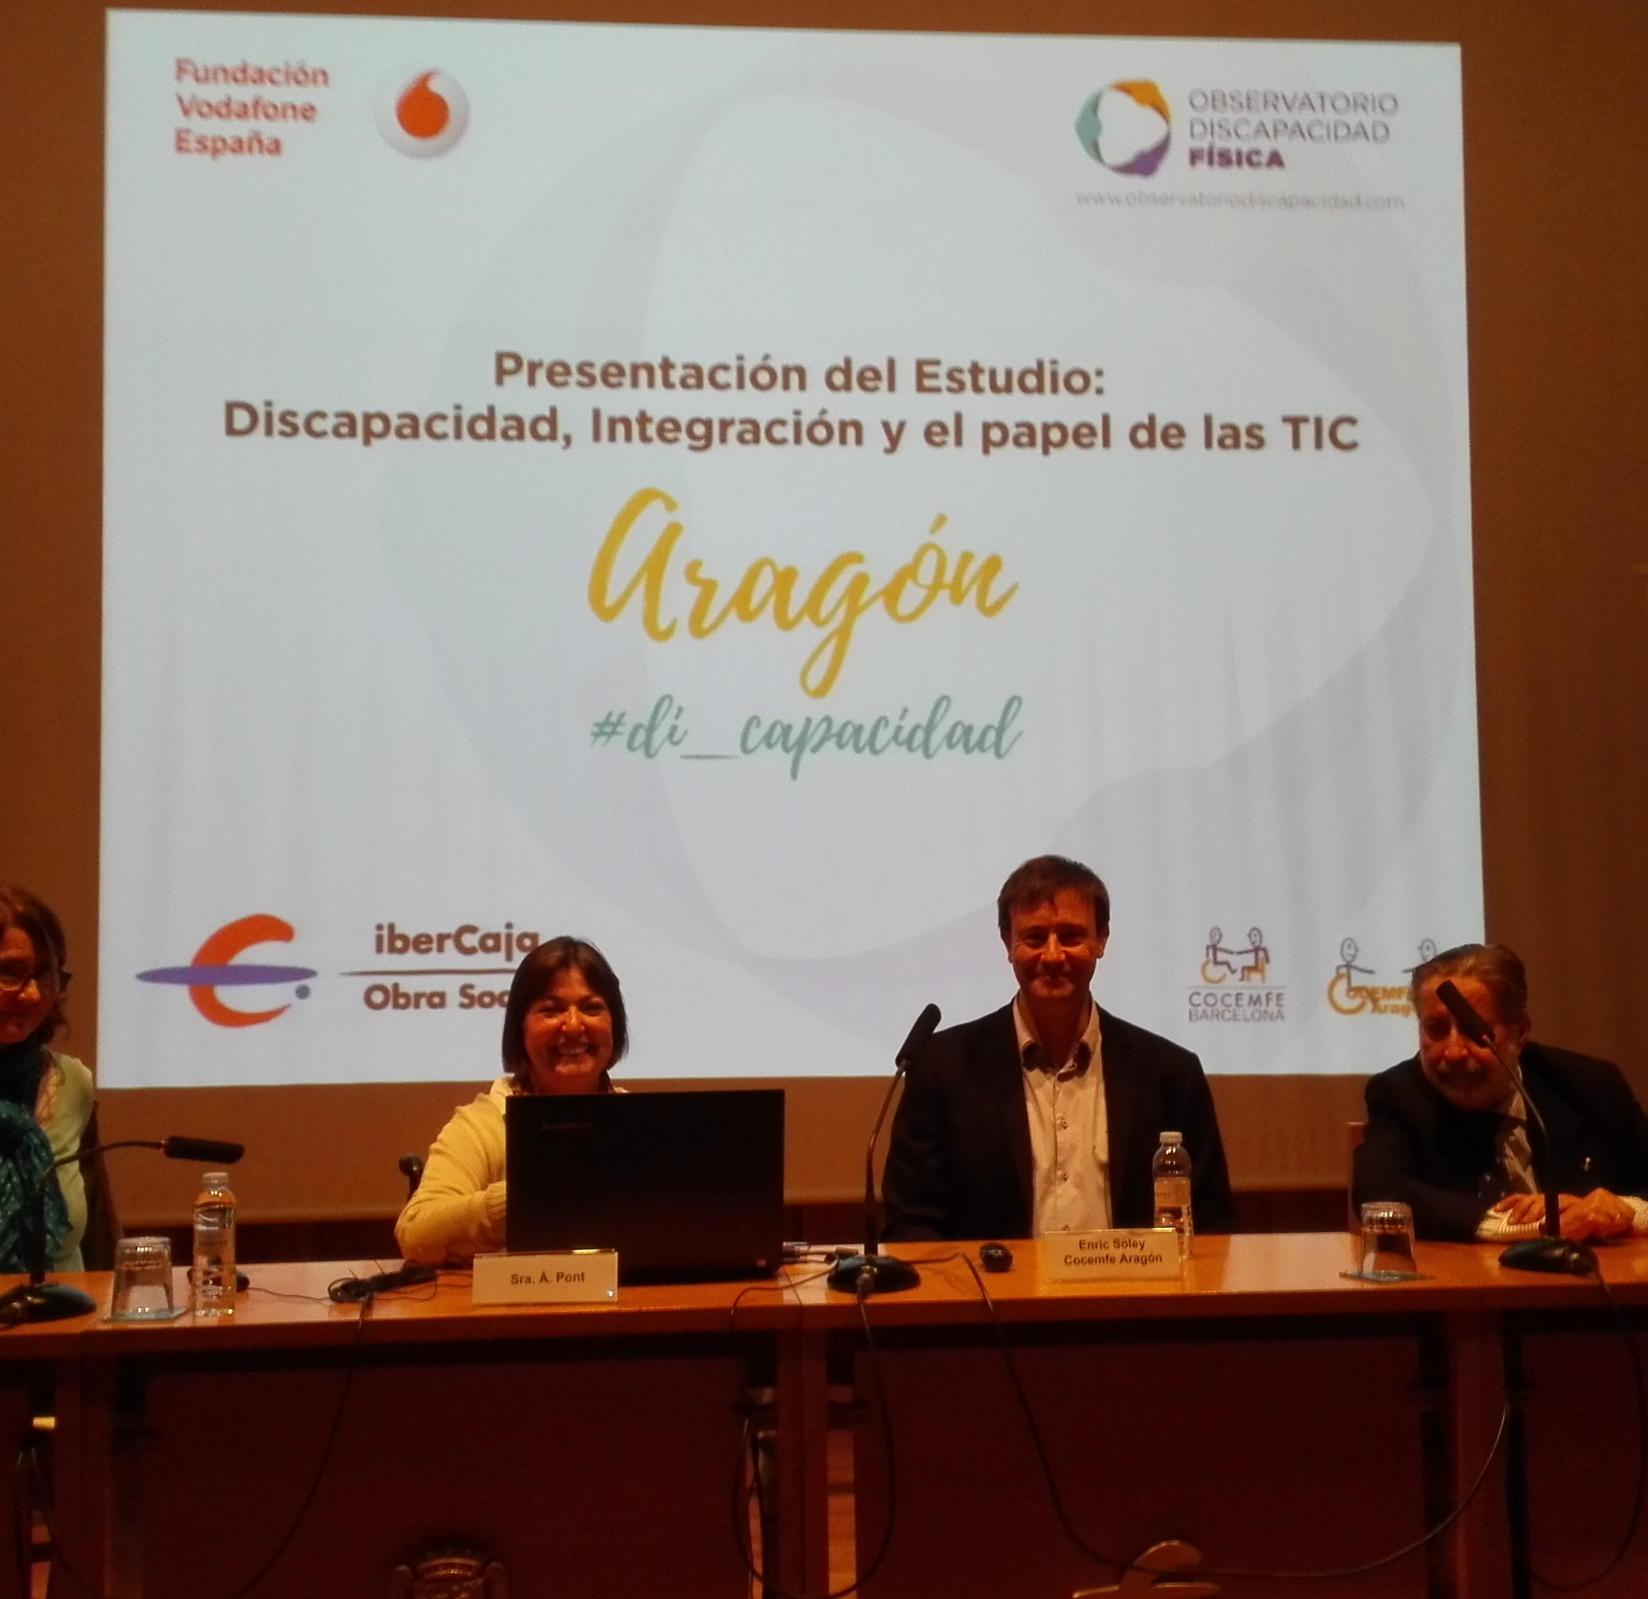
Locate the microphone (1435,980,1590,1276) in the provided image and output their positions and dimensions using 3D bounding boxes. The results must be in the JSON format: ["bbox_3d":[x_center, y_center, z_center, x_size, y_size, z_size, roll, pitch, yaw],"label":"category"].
[{"bbox_3d":[1.026,0.480,3.138,0.231,0.409,0.160,-2,-3,15],"label":"microphone"}]

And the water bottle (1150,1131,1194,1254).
[{"bbox_3d":[0.529,0.601,3.215,0.062,0.190,0.062,0,-5,-8],"label":"water bottle"}]

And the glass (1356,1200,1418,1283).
[{"bbox_3d":[0.811,0.632,3.032,0.079,0.094,0.079,-1,-3,0],"label":"glass"}]

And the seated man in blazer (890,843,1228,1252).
[{"bbox_3d":[0.394,0.768,3.386,0.580,1.361,0.780,-1,-3,0],"label":"seated man in blazer"}]

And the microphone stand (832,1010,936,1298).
[{"bbox_3d":[0.091,0.484,2.986,0.130,0.390,0.240,-3,-6,33],"label":"microphone stand"}]

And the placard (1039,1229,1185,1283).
[{"bbox_3d":[0.407,0.644,3.021,0.200,0.074,0.060,0,-5,-8],"label":"placard"}]

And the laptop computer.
[{"bbox_3d":[-0.277,0.552,3.073,0.382,0.272,0.300,1,-5,-14],"label":"laptop computer"}]

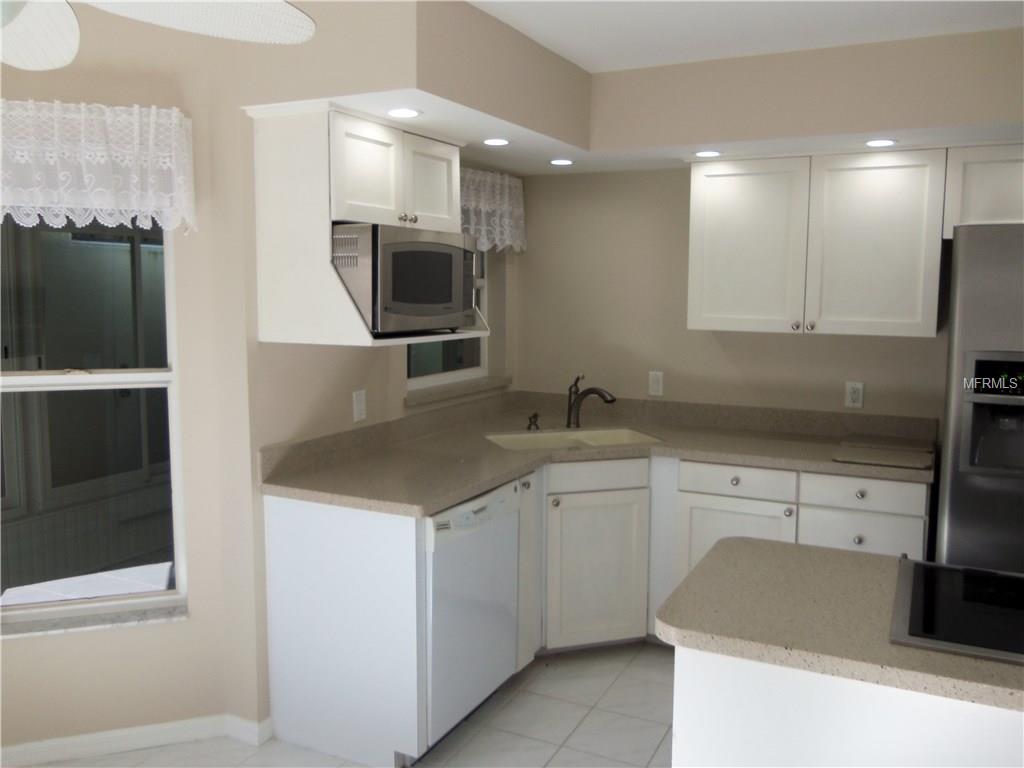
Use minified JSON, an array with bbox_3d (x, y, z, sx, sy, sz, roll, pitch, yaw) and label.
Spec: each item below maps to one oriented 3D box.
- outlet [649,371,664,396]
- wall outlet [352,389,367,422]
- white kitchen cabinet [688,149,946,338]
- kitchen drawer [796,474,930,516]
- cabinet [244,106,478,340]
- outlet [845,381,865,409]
[{"bbox_3d":[0.709,0.000,4.075,0.071,0.117,0.010,3,7,27],"label":"outlet"},{"bbox_3d":[-0.594,0.086,3.242,0.010,0.115,0.073,3,7,27],"label":"wall outlet"},{"bbox_3d":[1.284,-0.584,3.532,0.979,0.725,0.330,3,7,27],"label":"white kitchen cabinet"},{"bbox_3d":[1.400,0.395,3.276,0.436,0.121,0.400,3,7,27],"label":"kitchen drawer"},{"bbox_3d":[-0.458,-0.533,2.935,0.470,0.749,0.777,3,7,27],"label":"cabinet"},{"bbox_3d":[1.514,0.051,3.663,0.072,0.115,0.010,3,7,27],"label":"outlet"}]

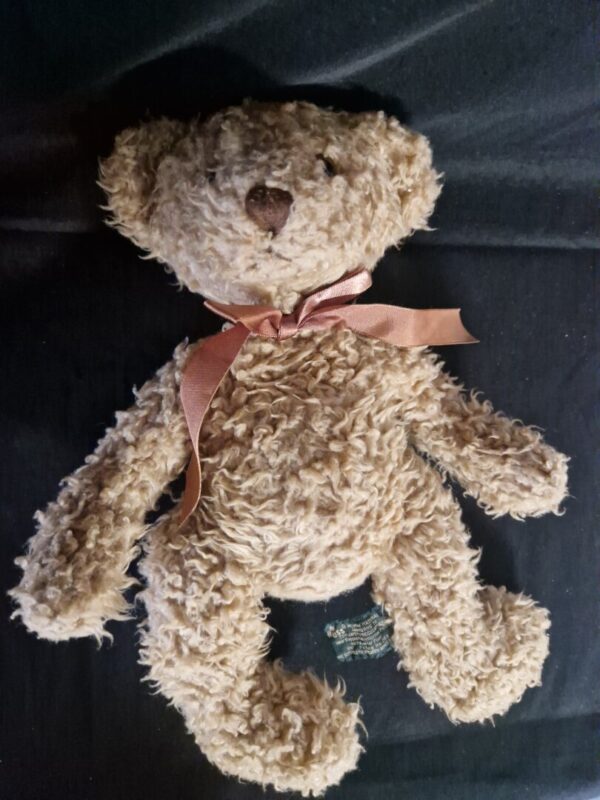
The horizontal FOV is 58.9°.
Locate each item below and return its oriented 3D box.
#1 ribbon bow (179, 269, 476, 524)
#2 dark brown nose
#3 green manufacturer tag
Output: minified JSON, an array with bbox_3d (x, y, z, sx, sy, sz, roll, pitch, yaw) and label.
[{"bbox_3d":[0.017,-0.002,0.345,0.193,0.065,0.167,-3,78,-1],"label":"ribbon bow"},{"bbox_3d":[-0.018,-0.112,0.312,0.027,0.014,0.029,-6,83,-1],"label":"dark brown nose"},{"bbox_3d":[0.041,0.163,0.370,0.043,0.006,0.028,-16,78,-3],"label":"green manufacturer tag"}]

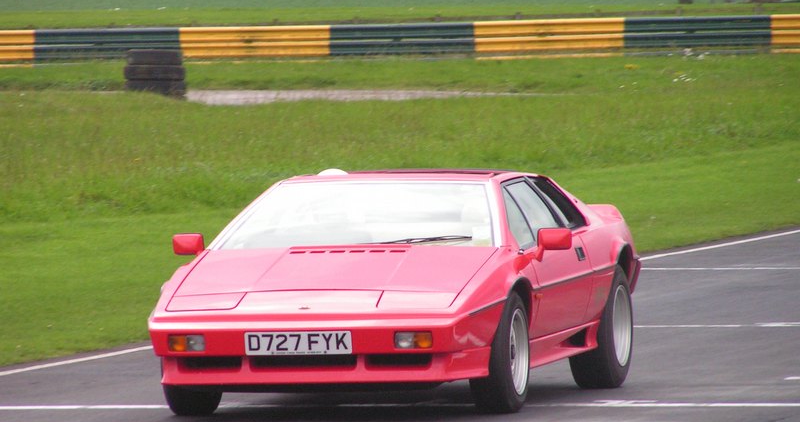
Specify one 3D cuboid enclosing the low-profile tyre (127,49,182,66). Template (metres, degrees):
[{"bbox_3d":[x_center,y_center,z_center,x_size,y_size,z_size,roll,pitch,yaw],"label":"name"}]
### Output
[{"bbox_3d":[-3.958,-2.479,142.000,0.890,0.250,0.890,-1,1,0],"label":"low-profile tyre"}]

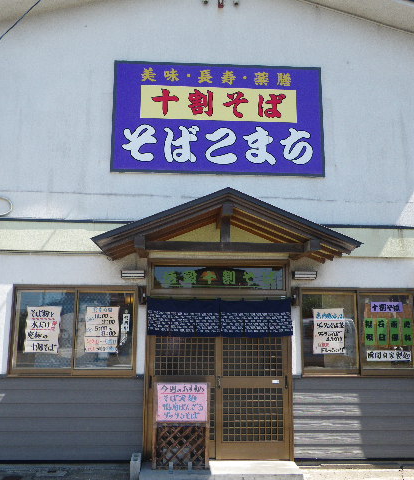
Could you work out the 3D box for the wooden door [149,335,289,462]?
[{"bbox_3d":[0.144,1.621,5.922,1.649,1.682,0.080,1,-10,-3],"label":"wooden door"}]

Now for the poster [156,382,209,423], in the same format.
[{"bbox_3d":[-0.260,1.730,5.498,0.534,0.389,0.025,1,-10,-3],"label":"poster"}]

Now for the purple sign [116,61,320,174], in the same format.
[{"bbox_3d":[0.147,-1.495,6.429,2.601,1.441,0.060,1,-10,-3],"label":"purple sign"}]

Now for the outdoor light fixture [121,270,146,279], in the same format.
[{"bbox_3d":[-0.852,0.412,6.016,0.269,0.093,0.100,1,-10,-3],"label":"outdoor light fixture"}]

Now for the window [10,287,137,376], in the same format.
[{"bbox_3d":[-1.507,1.045,5.941,1.415,1.025,0.100,1,-10,-3],"label":"window"}]

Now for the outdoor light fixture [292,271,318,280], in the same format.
[{"bbox_3d":[1.149,0.428,6.116,0.290,0.100,0.100,1,-10,-3],"label":"outdoor light fixture"}]

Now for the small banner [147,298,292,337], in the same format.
[{"bbox_3d":[0.155,0.900,5.960,1.670,0.426,0.040,1,-10,-3],"label":"small banner"}]

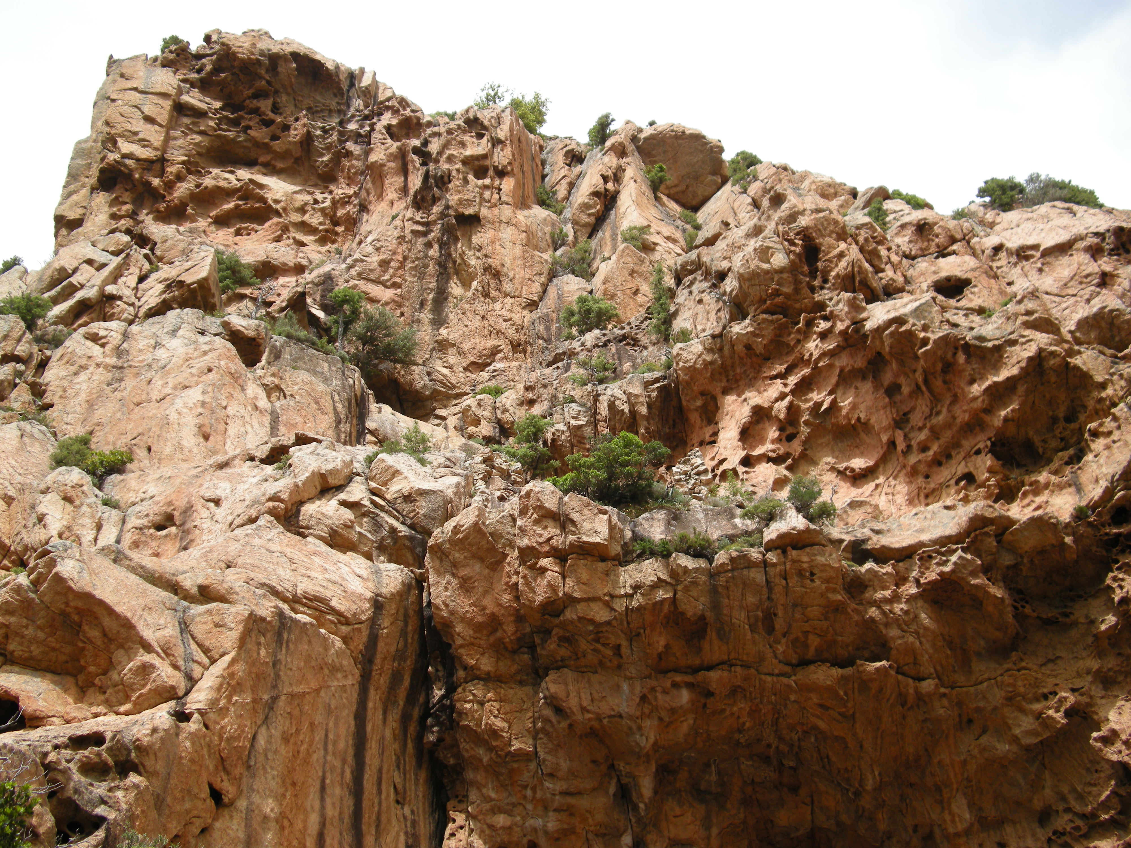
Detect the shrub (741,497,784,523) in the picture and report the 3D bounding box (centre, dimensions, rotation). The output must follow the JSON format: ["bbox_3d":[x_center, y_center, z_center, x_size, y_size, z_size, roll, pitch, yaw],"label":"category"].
[{"bbox_3d":[5.868,2.552,36.000,1.237,0.724,1.051,0,-22,0],"label":"shrub"}]

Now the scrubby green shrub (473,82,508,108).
[{"bbox_3d":[-3.479,-15.103,56.000,1.596,1.381,1.437,0,-22,0],"label":"scrubby green shrub"}]

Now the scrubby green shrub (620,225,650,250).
[{"bbox_3d":[2.524,-6.786,44.000,1.090,0.780,0.930,0,-27,0],"label":"scrubby green shrub"}]

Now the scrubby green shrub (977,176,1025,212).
[{"bbox_3d":[19.438,-10.202,54.000,2.210,1.474,1.989,0,-22,0],"label":"scrubby green shrub"}]

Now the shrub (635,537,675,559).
[{"bbox_3d":[2.229,3.165,30.500,1.000,0.560,0.750,0,-27,0],"label":"shrub"}]

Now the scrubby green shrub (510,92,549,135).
[{"bbox_3d":[-1.648,-14.090,55.000,1.809,2.121,1.628,0,-22,0],"label":"scrubby green shrub"}]

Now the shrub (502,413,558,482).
[{"bbox_3d":[-1.111,0.746,38.500,1.801,2.266,1.621,0,-22,0],"label":"shrub"}]

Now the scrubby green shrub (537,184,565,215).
[{"bbox_3d":[-0.561,-8.633,46.500,1.090,1.100,0.980,0,-27,0],"label":"scrubby green shrub"}]

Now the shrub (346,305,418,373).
[{"bbox_3d":[-6.537,-3.033,43.000,2.546,2.405,2.291,0,-22,0],"label":"shrub"}]

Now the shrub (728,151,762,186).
[{"bbox_3d":[7.715,-11.003,52.000,1.482,1.563,1.334,0,-22,0],"label":"shrub"}]

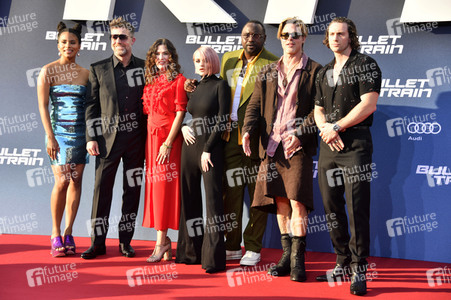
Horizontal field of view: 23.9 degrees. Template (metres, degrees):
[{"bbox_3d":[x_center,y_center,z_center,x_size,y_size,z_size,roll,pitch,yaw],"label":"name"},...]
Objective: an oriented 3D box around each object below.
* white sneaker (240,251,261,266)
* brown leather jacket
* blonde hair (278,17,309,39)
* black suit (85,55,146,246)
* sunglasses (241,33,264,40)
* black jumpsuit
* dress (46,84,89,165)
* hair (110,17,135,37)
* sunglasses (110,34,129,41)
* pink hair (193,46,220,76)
[{"bbox_3d":[0.195,0.803,8.136,0.112,0.110,0.300,2,5,20],"label":"white sneaker"},{"bbox_3d":[0.408,-0.301,7.547,0.550,0.710,0.340,2,5,12],"label":"brown leather jacket"},{"bbox_3d":[0.474,-0.857,7.477,0.200,0.170,0.230,1,5,10],"label":"blonde hair"},{"bbox_3d":[-0.846,0.008,8.294,0.520,1.490,0.340,1,5,3],"label":"black suit"},{"bbox_3d":[0.217,-0.883,8.300,0.147,0.050,0.145,2,4,16],"label":"sunglasses"},{"bbox_3d":[-0.163,0.178,7.887,0.400,1.440,0.330,4,6,30],"label":"black jumpsuit"},{"bbox_3d":[-1.235,-0.197,8.319,0.340,0.625,0.250,1,5,0],"label":"dress"},{"bbox_3d":[-0.797,-0.953,8.208,0.175,0.150,0.200,2,5,17],"label":"hair"},{"bbox_3d":[-0.812,-0.866,8.187,0.145,0.045,0.130,2,5,17],"label":"sunglasses"},{"bbox_3d":[-0.142,-0.677,8.100,0.195,0.225,0.220,2,4,25],"label":"pink hair"}]

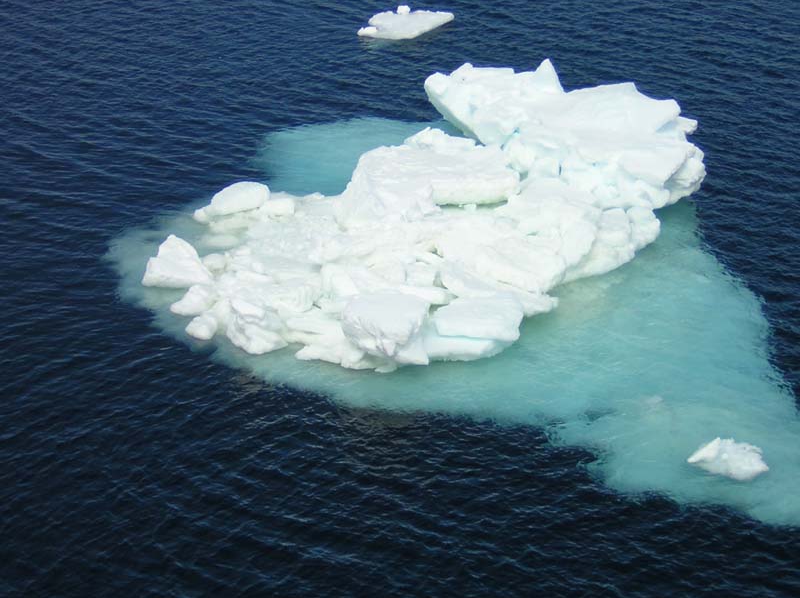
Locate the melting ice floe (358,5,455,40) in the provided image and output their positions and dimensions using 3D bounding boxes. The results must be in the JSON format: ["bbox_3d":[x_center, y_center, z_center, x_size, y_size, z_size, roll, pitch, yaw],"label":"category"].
[{"bbox_3d":[0.130,-5.763,50.483,2.100,0.400,1.250,-17,31,-31],"label":"melting ice floe"}]

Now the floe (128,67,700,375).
[{"bbox_3d":[0.350,-1.723,40.660,6.900,1.750,10.000,16,30,29],"label":"floe"}]

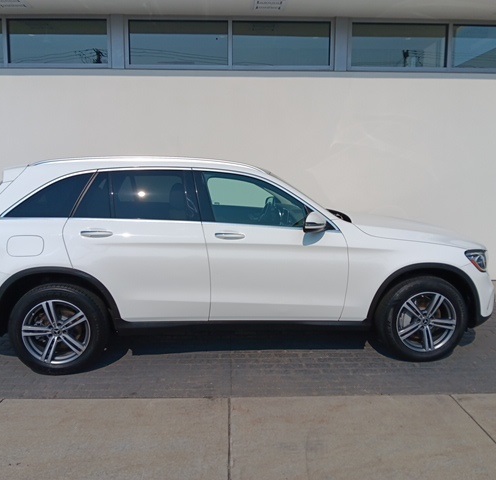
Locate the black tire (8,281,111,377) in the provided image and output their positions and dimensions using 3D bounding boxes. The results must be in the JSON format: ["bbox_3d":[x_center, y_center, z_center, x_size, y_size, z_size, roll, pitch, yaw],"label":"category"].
[{"bbox_3d":[-1.446,0.673,3.713,0.735,0.730,0.240,-1,7,-5],"label":"black tire"}]

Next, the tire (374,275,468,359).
[{"bbox_3d":[1.417,0.639,3.955,0.735,0.730,0.240,-1,7,-5],"label":"tire"}]

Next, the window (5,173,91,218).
[{"bbox_3d":[-1.493,-0.343,3.647,0.630,0.370,0.080,-1,-10,-5],"label":"window"}]

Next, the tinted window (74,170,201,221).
[{"bbox_3d":[-0.839,-0.350,3.692,0.930,0.385,0.080,-1,-10,-5],"label":"tinted window"}]

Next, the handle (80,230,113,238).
[{"bbox_3d":[-1.120,-0.044,3.564,0.235,0.055,0.055,-1,7,-5],"label":"handle"}]

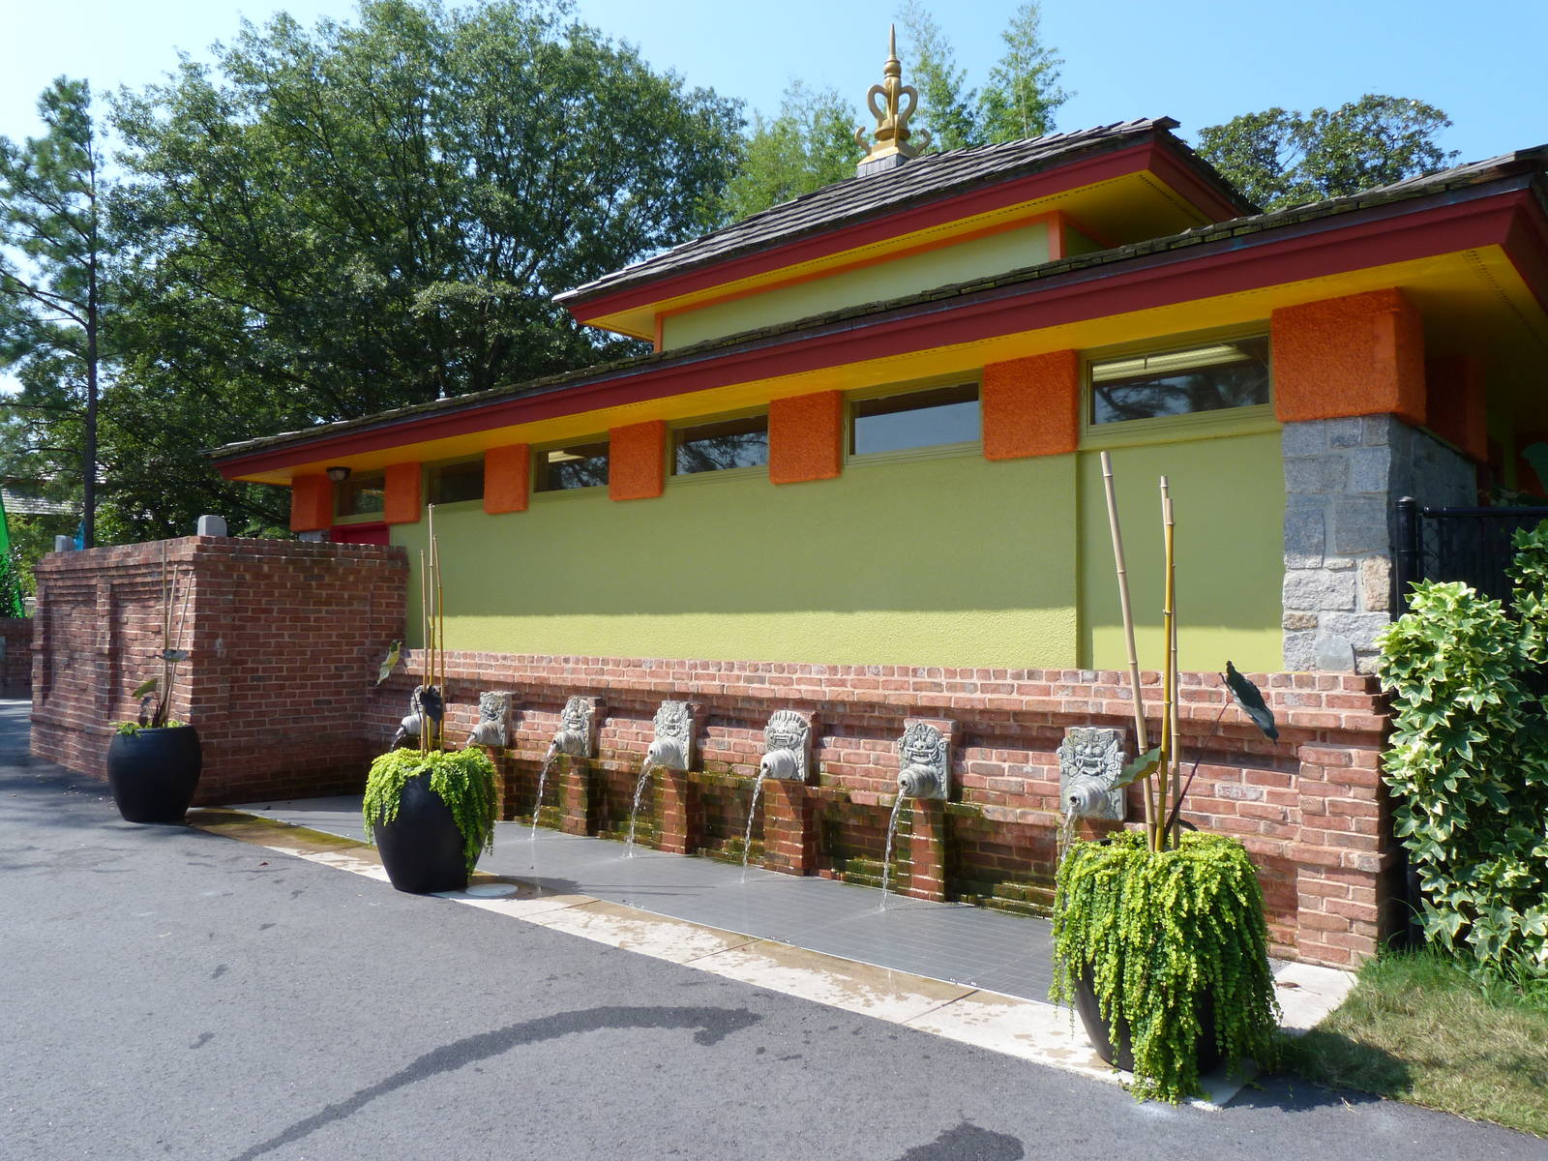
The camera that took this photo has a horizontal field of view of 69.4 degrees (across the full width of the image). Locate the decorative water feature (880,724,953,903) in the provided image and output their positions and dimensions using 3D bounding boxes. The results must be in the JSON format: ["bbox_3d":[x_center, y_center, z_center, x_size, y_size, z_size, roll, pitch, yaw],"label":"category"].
[{"bbox_3d":[0.686,1.177,5.707,0.300,0.907,0.390,-2,-4,40],"label":"decorative water feature"}]

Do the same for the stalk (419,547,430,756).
[{"bbox_3d":[-1.876,0.382,6.020,0.020,1.113,0.020,-4,-3,40],"label":"stalk"}]

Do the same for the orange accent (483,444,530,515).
[{"bbox_3d":[-2.130,-0.798,8.997,0.550,0.530,0.080,-2,-4,40],"label":"orange accent"}]

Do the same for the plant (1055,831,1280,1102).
[{"bbox_3d":[1.283,1.200,3.665,0.740,0.700,0.720,-1,-2,19],"label":"plant"}]

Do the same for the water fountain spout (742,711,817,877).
[{"bbox_3d":[-0.015,1.200,6.295,0.300,0.907,0.390,-2,-4,40],"label":"water fountain spout"}]

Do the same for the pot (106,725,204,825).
[{"bbox_3d":[-4.430,1.382,8.030,0.600,0.650,0.600,-2,-4,40],"label":"pot"}]

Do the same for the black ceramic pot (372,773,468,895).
[{"bbox_3d":[-1.825,1.295,5.970,0.600,0.660,0.600,0,-3,0],"label":"black ceramic pot"}]

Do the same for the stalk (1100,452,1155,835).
[{"bbox_3d":[1.146,0.229,3.600,0.035,1.285,0.035,-7,3,0],"label":"stalk"}]

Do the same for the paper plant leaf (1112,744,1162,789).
[{"bbox_3d":[1.154,0.593,3.550,0.160,0.130,0.130,1,-3,-11],"label":"paper plant leaf"}]

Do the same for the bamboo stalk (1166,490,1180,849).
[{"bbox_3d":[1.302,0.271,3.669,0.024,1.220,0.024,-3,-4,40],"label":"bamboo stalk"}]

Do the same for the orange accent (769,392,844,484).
[{"bbox_3d":[0.220,-0.866,6.883,0.547,0.507,0.090,-2,-3,40],"label":"orange accent"}]

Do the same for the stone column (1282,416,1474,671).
[{"bbox_3d":[2.965,-0.119,5.521,0.449,1.120,1.450,-2,-4,40],"label":"stone column"}]

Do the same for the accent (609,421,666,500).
[{"bbox_3d":[-0.939,-0.831,7.853,0.529,0.503,0.090,-2,-3,40],"label":"accent"}]

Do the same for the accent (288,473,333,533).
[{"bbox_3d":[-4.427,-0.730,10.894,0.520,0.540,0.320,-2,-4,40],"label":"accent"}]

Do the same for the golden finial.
[{"bbox_3d":[1.047,-4.344,9.976,0.500,1.278,0.500,-2,-4,40],"label":"golden finial"}]

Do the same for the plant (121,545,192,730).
[{"bbox_3d":[-4.462,0.415,8.080,0.400,1.340,0.380,-2,-4,40],"label":"plant"}]

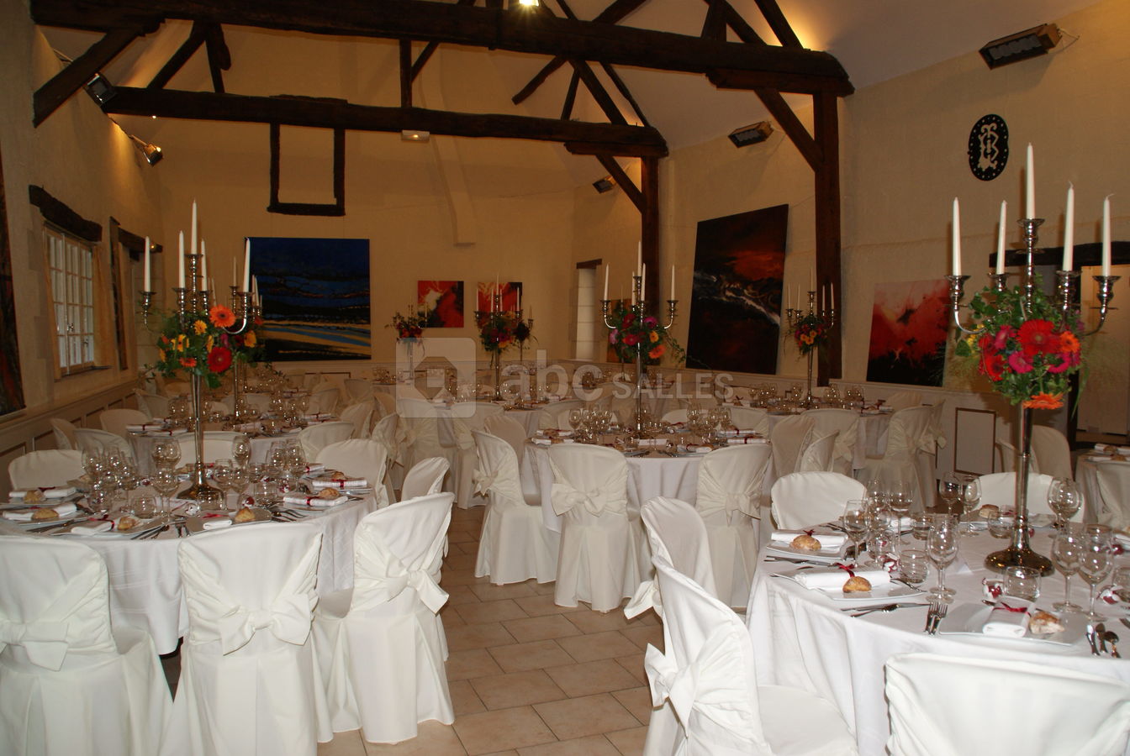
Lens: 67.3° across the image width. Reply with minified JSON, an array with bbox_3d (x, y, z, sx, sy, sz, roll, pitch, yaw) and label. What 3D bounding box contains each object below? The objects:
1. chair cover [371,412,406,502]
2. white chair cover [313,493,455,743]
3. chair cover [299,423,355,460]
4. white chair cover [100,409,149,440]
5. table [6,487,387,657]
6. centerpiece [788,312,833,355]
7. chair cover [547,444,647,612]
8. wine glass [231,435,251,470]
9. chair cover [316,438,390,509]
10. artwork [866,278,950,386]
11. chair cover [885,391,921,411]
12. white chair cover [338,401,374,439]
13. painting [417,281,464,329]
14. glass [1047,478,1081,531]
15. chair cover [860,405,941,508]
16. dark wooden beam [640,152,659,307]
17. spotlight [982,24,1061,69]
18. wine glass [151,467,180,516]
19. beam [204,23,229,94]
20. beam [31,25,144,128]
[{"bbox_3d":[-1.476,0.685,6.194,0.540,0.880,0.470,1,3,14],"label":"chair cover"},{"bbox_3d":[-0.772,0.864,3.354,0.550,0.890,0.470,3,4,44],"label":"white chair cover"},{"bbox_3d":[-1.747,0.720,5.805,0.540,0.870,0.450,3,4,41],"label":"chair cover"},{"bbox_3d":[-3.211,0.673,6.574,0.530,0.878,0.460,1,3,20],"label":"white chair cover"},{"bbox_3d":[-1.563,0.884,3.622,1.540,0.750,1.540,1,3,0],"label":"table"},{"bbox_3d":[2.292,-0.411,7.909,0.390,0.400,0.380,1,3,14],"label":"centerpiece"},{"bbox_3d":[0.198,0.777,4.740,0.450,0.870,0.540,1,3,17],"label":"chair cover"},{"bbox_3d":[-1.607,0.389,4.215,0.087,0.205,0.087,0,3,0],"label":"wine glass"},{"bbox_3d":[-1.268,0.790,4.541,0.460,0.878,0.530,1,3,20],"label":"chair cover"},{"bbox_3d":[3.359,-0.435,8.316,0.040,0.992,0.998,4,1,-21],"label":"artwork"},{"bbox_3d":[3.127,0.597,8.327,0.530,0.878,0.460,-1,3,-24],"label":"chair cover"},{"bbox_3d":[-1.947,0.649,7.085,0.460,0.878,0.530,3,4,38],"label":"white chair cover"},{"bbox_3d":[-2.108,-1.248,14.454,0.790,0.790,0.040,-1,3,-17],"label":"painting"},{"bbox_3d":[1.782,0.469,3.032,0.095,0.200,0.095,1,3,0],"label":"glass"},{"bbox_3d":[2.853,0.663,7.285,0.460,0.890,0.540,0,3,-8],"label":"chair cover"},{"bbox_3d":[1.291,-1.694,12.678,0.210,3.210,0.210,-2,3,-14],"label":"dark wooden beam"},{"bbox_3d":[3.636,-2.650,6.793,0.150,0.200,0.530,-45,20,-16],"label":"spotlight"},{"bbox_3d":[-1.561,0.446,3.320,0.082,0.186,0.082,0,3,0],"label":"wine glass"},{"bbox_3d":[-4.539,-4.199,11.086,0.260,0.893,0.200,-13,7,-20],"label":"beam"},{"bbox_3d":[-4.341,-2.788,7.678,1.200,0.210,0.200,-45,11,-6],"label":"beam"}]

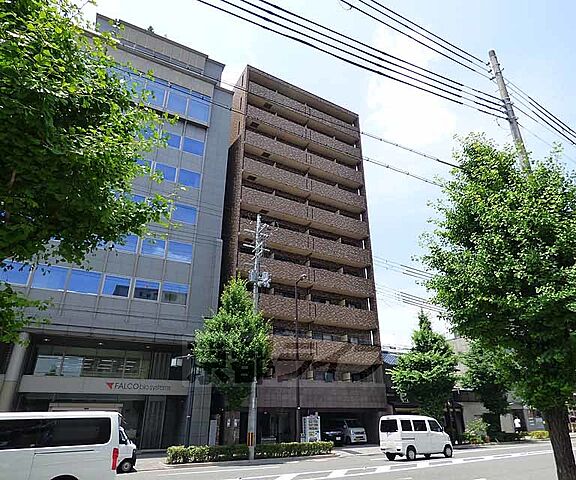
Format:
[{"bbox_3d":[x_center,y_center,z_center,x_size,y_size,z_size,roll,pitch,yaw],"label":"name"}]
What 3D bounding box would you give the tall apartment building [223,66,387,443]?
[{"bbox_3d":[-1.496,1.665,34.048,12.690,31.000,14.000,13,-28,-25],"label":"tall apartment building"}]

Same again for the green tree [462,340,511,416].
[{"bbox_3d":[14.347,10.616,25.644,3.900,7.619,3.900,12,-28,-24],"label":"green tree"}]

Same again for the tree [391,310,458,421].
[{"bbox_3d":[9.684,9.124,23.798,4.500,8.720,4.500,12,-28,-24],"label":"tree"}]

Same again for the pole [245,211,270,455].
[{"bbox_3d":[-1.664,4.359,18.966,1.600,13.100,1.200,13,-28,-25],"label":"pole"}]

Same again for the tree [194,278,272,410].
[{"bbox_3d":[-2.993,6.141,17.948,4.100,8.900,4.000,13,-28,-25],"label":"tree"}]

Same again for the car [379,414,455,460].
[{"bbox_3d":[6.469,9.856,17.347,3.395,1.880,1.475,11,-27,-22],"label":"car"}]

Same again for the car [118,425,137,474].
[{"bbox_3d":[-7.932,8.488,14.280,3.395,1.820,1.475,12,-28,-24],"label":"car"}]

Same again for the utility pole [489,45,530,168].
[{"bbox_3d":[7.076,-0.486,9.447,0.400,13.872,0.400,12,-28,-24],"label":"utility pole"}]

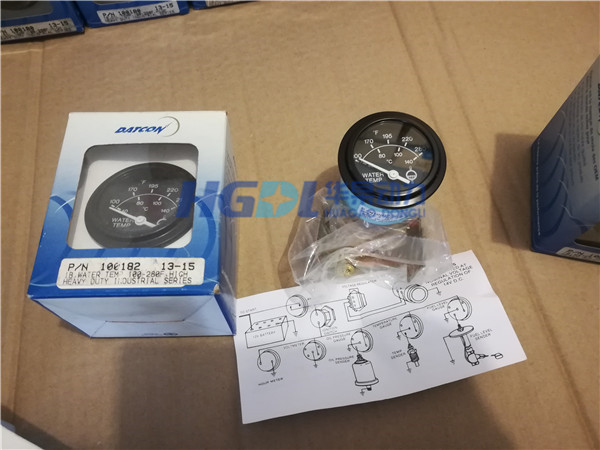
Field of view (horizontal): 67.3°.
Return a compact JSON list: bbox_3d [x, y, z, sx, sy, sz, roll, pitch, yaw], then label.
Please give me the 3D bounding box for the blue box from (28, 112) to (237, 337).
[{"bbox_3d":[-0.080,0.002,0.252,0.082,0.075,0.102,-1,63,-3],"label":"blue box"}]

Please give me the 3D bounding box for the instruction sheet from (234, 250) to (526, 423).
[{"bbox_3d":[0.041,0.060,0.262,0.160,0.009,0.071,-10,64,-7],"label":"instruction sheet"}]

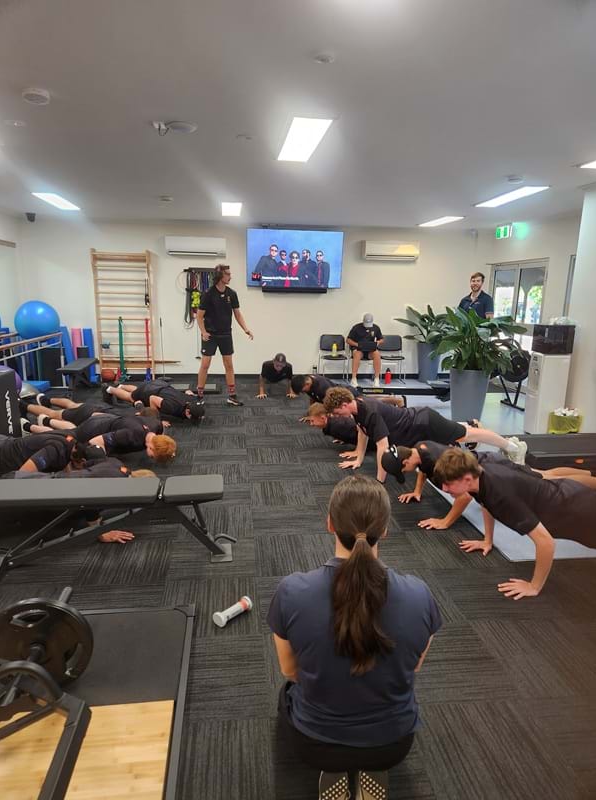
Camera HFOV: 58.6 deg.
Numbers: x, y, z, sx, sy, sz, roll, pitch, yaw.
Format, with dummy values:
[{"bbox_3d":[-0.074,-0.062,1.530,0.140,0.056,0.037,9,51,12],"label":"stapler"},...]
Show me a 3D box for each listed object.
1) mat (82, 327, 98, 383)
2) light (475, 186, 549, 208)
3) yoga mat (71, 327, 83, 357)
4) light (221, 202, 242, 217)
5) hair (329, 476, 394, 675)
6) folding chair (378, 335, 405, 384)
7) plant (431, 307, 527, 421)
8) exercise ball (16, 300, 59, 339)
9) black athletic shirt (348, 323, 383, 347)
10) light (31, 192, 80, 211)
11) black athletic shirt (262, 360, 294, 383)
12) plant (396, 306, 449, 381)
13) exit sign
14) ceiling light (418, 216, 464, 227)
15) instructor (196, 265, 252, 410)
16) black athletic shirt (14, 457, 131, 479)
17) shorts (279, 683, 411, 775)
[{"bbox_3d":[-3.494,-0.750,8.973,0.155,0.910,0.155,-8,-4,-5],"label":"mat"},{"bbox_3d":[2.481,-2.388,6.257,0.290,0.050,1.200,-1,11,-7],"label":"light"},{"bbox_3d":[-3.679,-0.749,8.951,0.155,0.910,0.155,-9,-4,-5],"label":"yoga mat"},{"bbox_3d":[-0.936,-2.702,7.538,0.290,0.050,1.200,-1,11,-7],"label":"light"},{"bbox_3d":[0.176,0.514,1.605,0.190,0.550,0.240,1,12,2],"label":"hair"},{"bbox_3d":[1.630,-0.719,9.468,0.480,0.810,0.500,0,12,-7],"label":"folding chair"},{"bbox_3d":[2.245,-0.443,6.663,1.130,1.420,1.100,-1,11,-7],"label":"plant"},{"bbox_3d":[-4.088,-1.230,8.358,0.645,0.645,0.645,0,12,-7],"label":"exercise ball"},{"bbox_3d":[1.182,-1.079,9.269,0.580,0.520,0.340,0,12,-7],"label":"black athletic shirt"},{"bbox_3d":[-3.205,-2.658,7.116,0.300,0.050,1.220,0,12,-7],"label":"light"},{"bbox_3d":[-0.348,-0.453,8.247,0.460,0.320,0.660,-1,0,-7],"label":"black athletic shirt"},{"bbox_3d":[2.285,-0.979,9.398,1.120,1.370,0.980,0,12,-7],"label":"plant"},{"bbox_3d":[3.178,-2.597,8.188,0.060,0.200,0.400,-1,11,-7],"label":"exit sign"},{"bbox_3d":[2.257,-2.830,8.432,0.290,0.050,1.200,-1,11,-7],"label":"ceiling light"},{"bbox_3d":[-1.001,-0.889,7.374,0.680,1.900,0.420,-6,13,-32],"label":"instructor"},{"bbox_3d":[-1.525,0.588,3.594,0.700,0.280,0.500,-2,11,2],"label":"black athletic shirt"},{"bbox_3d":[0.149,0.972,1.759,0.430,0.280,0.420,1,12,2],"label":"shorts"}]

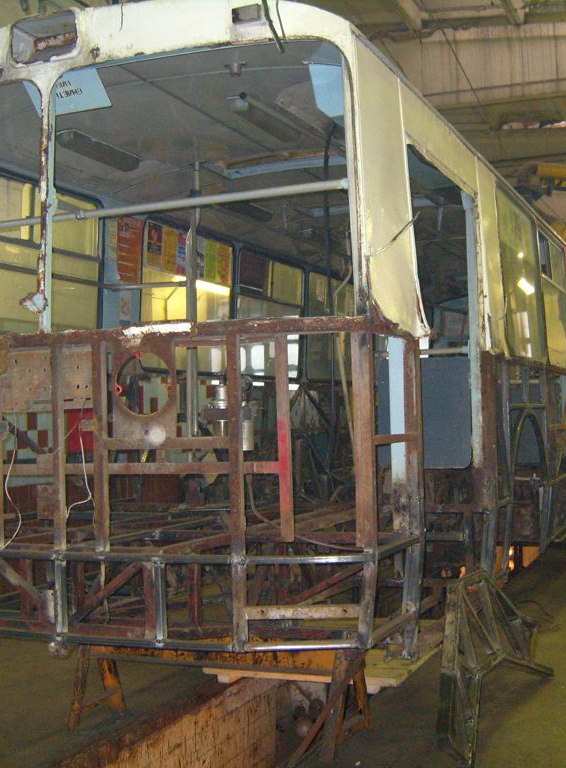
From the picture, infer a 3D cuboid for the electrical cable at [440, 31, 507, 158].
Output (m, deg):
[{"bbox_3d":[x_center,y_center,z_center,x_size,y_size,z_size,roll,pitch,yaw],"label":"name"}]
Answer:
[{"bbox_3d":[2.712,-4.149,14.738,0.900,1.900,0.300,-2,-2,23],"label":"electrical cable"}]

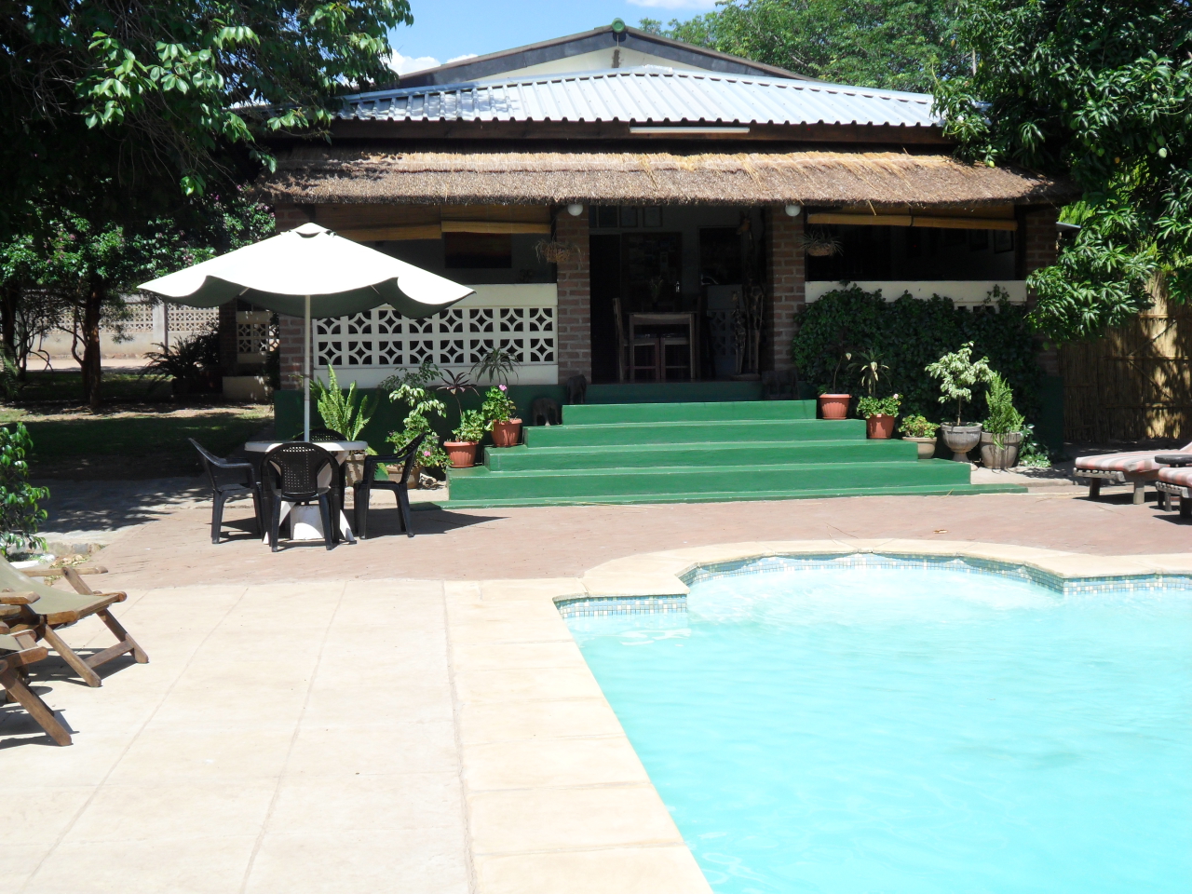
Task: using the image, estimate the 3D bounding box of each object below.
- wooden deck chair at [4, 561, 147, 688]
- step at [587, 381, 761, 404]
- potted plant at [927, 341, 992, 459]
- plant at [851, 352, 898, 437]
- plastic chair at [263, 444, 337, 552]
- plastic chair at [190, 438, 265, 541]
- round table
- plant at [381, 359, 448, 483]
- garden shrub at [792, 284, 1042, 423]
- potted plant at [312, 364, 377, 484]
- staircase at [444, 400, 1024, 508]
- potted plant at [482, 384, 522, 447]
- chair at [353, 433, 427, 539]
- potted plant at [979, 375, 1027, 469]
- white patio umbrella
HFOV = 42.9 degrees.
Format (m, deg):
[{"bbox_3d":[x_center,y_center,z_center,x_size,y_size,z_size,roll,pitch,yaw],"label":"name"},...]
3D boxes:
[{"bbox_3d":[-2.566,0.593,6.712,1.000,0.830,0.600,0,4,6],"label":"wooden deck chair"},{"bbox_3d":[0.852,-0.580,16.401,1.950,0.210,0.400,-1,4,-7],"label":"step"},{"bbox_3d":[3.826,-0.467,15.982,0.674,1.294,0.620,-1,4,-9],"label":"potted plant"},{"bbox_3d":[2.858,-0.525,15.524,0.470,0.885,0.450,-1,4,-9],"label":"plant"},{"bbox_3d":[-2.115,0.327,10.900,0.560,0.785,0.560,-1,4,-9],"label":"plastic chair"},{"bbox_3d":[-2.805,0.309,11.493,0.540,0.800,0.560,-2,4,-16],"label":"plastic chair"},{"bbox_3d":[-2.175,0.328,11.382,0.910,0.725,0.910,-1,4,-9],"label":"round table"},{"bbox_3d":[-1.814,-0.230,15.256,0.700,1.290,0.620,-1,4,-7],"label":"plant"},{"bbox_3d":[3.479,-0.924,16.432,2.680,1.640,0.550,-1,4,-7],"label":"garden shrub"},{"bbox_3d":[-2.548,-0.221,15.323,0.700,1.260,0.650,-1,4,-7],"label":"potted plant"},{"bbox_3d":[1.059,0.011,14.440,5.173,0.750,2.700,-1,4,-9],"label":"staircase"},{"bbox_3d":[-0.961,-0.320,15.551,0.410,0.655,0.400,-1,4,-7],"label":"potted plant"},{"bbox_3d":[-1.592,0.280,11.631,0.540,0.800,0.560,-2,4,-13],"label":"chair"},{"bbox_3d":[4.227,-0.271,15.720,0.475,0.993,0.450,-1,4,-9],"label":"potted plant"},{"bbox_3d":[-2.137,-0.491,11.330,2.470,2.360,2.200,-1,4,-5],"label":"white patio umbrella"}]

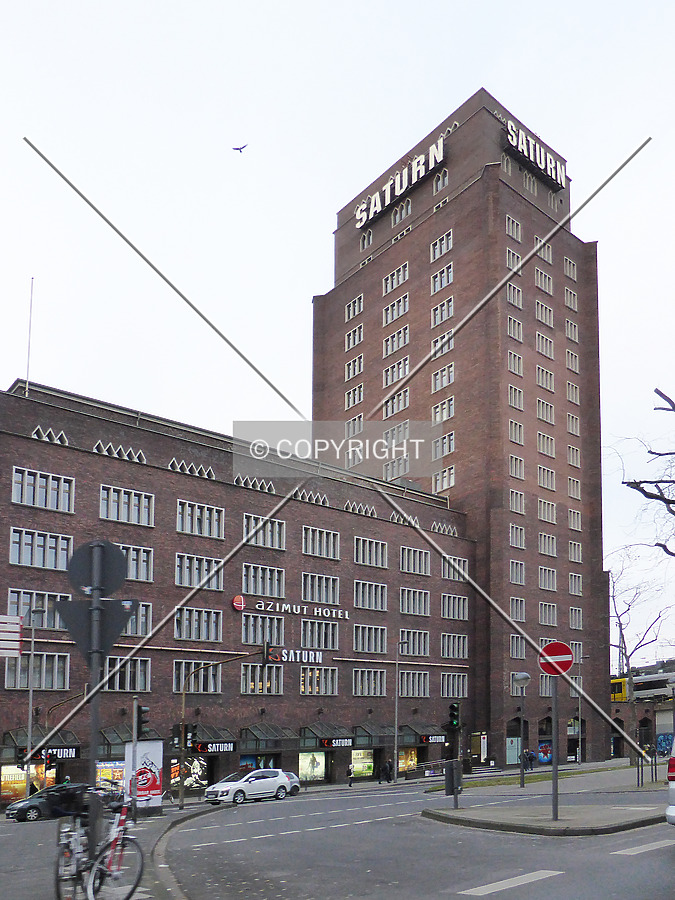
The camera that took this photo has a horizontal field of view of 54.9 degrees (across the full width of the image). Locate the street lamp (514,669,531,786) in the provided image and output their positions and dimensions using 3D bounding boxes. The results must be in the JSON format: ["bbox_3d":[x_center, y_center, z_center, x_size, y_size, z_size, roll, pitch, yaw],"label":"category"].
[{"bbox_3d":[6.490,9.846,23.000,0.570,3.800,0.570,0,-19,0],"label":"street lamp"}]

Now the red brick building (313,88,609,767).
[{"bbox_3d":[11.910,-2.710,76.680,15.800,67.100,30.500,9,-15,-35],"label":"red brick building"}]

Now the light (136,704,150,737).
[{"bbox_3d":[-5.222,7.294,17.500,0.350,0.860,0.290,10,-21,-26],"label":"light"}]

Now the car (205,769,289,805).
[{"bbox_3d":[-4.856,18.196,35.300,4.370,1.640,1.830,14,-24,-36],"label":"car"}]

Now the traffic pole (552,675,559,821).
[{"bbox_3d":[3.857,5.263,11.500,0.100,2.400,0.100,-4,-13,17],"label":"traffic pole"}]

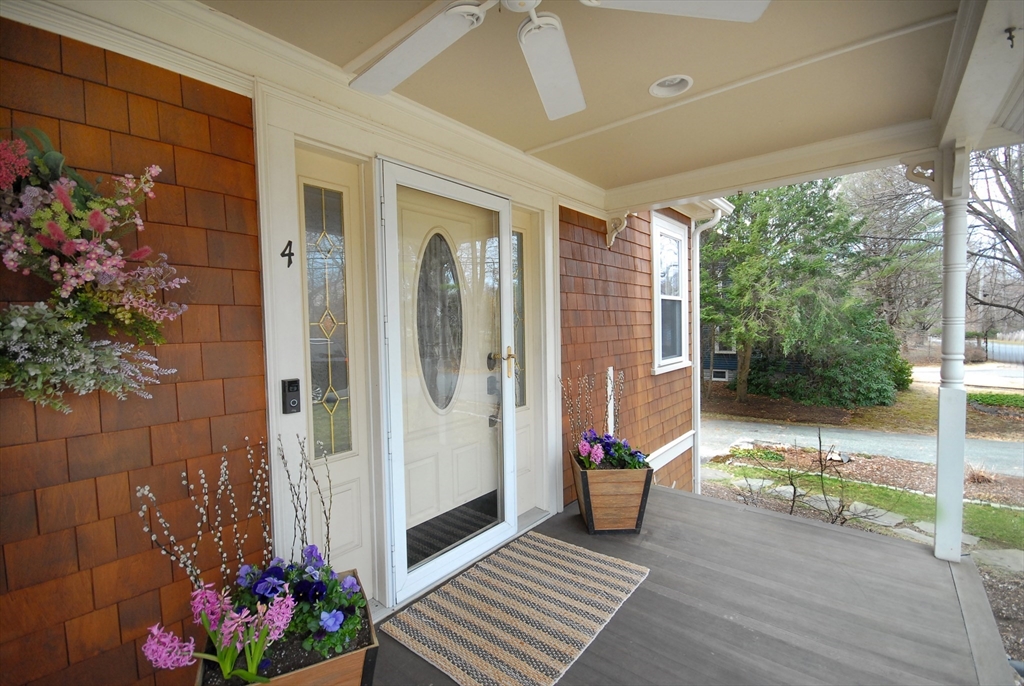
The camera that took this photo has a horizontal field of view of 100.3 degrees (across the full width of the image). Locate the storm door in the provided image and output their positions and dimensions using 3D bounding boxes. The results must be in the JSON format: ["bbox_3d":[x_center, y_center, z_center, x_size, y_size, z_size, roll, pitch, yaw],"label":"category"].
[{"bbox_3d":[-0.283,0.185,2.265,0.050,2.020,0.870,1,4,40],"label":"storm door"}]

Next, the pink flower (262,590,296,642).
[{"bbox_3d":[-0.647,0.758,1.190,0.085,0.140,0.085,-3,3,-30],"label":"pink flower"}]

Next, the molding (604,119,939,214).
[{"bbox_3d":[1.507,-1.119,2.847,1.900,0.160,0.130,1,4,40],"label":"molding"}]

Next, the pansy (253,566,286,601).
[{"bbox_3d":[-0.771,0.765,1.360,0.095,0.090,0.070,-3,3,-31],"label":"pansy"}]

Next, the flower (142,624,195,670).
[{"bbox_3d":[-0.864,0.768,1.080,0.115,0.095,0.095,0,-33,-6],"label":"flower"}]

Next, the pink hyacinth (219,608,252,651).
[{"bbox_3d":[-0.743,0.770,1.150,0.080,0.100,0.080,-3,3,-34],"label":"pink hyacinth"}]

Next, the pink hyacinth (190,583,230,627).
[{"bbox_3d":[-0.806,0.697,1.140,0.083,0.105,0.083,-3,4,-36],"label":"pink hyacinth"}]

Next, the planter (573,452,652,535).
[{"bbox_3d":[0.644,0.986,2.852,0.445,0.433,0.445,-1,3,-1],"label":"planter"}]

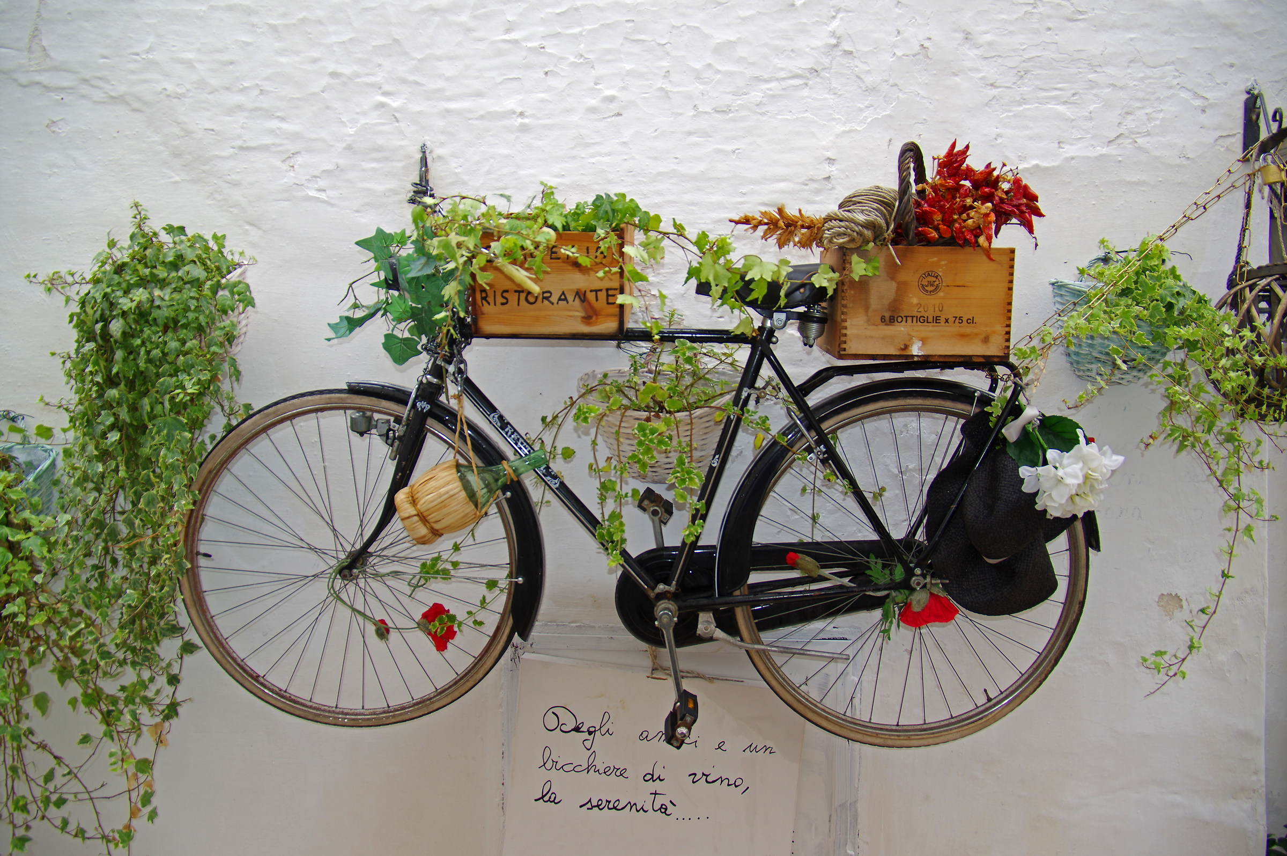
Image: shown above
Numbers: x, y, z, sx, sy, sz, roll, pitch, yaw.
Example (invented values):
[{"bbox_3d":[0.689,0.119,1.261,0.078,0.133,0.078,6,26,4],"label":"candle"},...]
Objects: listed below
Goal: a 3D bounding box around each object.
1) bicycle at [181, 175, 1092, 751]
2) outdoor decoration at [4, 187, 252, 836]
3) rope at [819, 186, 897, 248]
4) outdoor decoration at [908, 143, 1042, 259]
[{"bbox_3d":[-0.011,0.116,1.664,1.800,1.030,0.520,2,7,1],"label":"bicycle"},{"bbox_3d":[-1.066,0.224,1.770,0.450,1.300,0.320,0,7,0],"label":"outdoor decoration"},{"bbox_3d":[0.409,-0.399,1.620,0.135,0.115,0.135,0,7,0],"label":"rope"},{"bbox_3d":[0.632,-0.441,1.650,0.250,0.210,0.200,0,7,0],"label":"outdoor decoration"}]

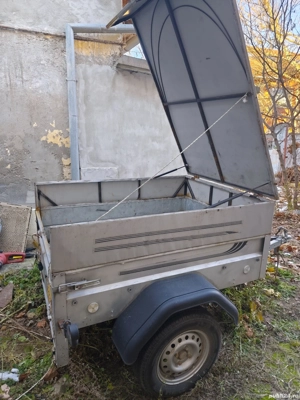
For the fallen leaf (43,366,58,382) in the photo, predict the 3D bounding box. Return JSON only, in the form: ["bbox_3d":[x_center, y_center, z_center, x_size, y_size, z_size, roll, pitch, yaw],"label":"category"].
[{"bbox_3d":[-0.663,1.162,1.770,0.070,0.030,0.120,6,13,22],"label":"fallen leaf"}]

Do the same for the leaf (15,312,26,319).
[{"bbox_3d":[-1.153,1.028,2.366,0.055,0.020,0.100,13,17,43],"label":"leaf"}]

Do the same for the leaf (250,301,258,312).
[{"bbox_3d":[1.002,1.021,2.548,0.065,0.035,0.125,3,12,10],"label":"leaf"}]

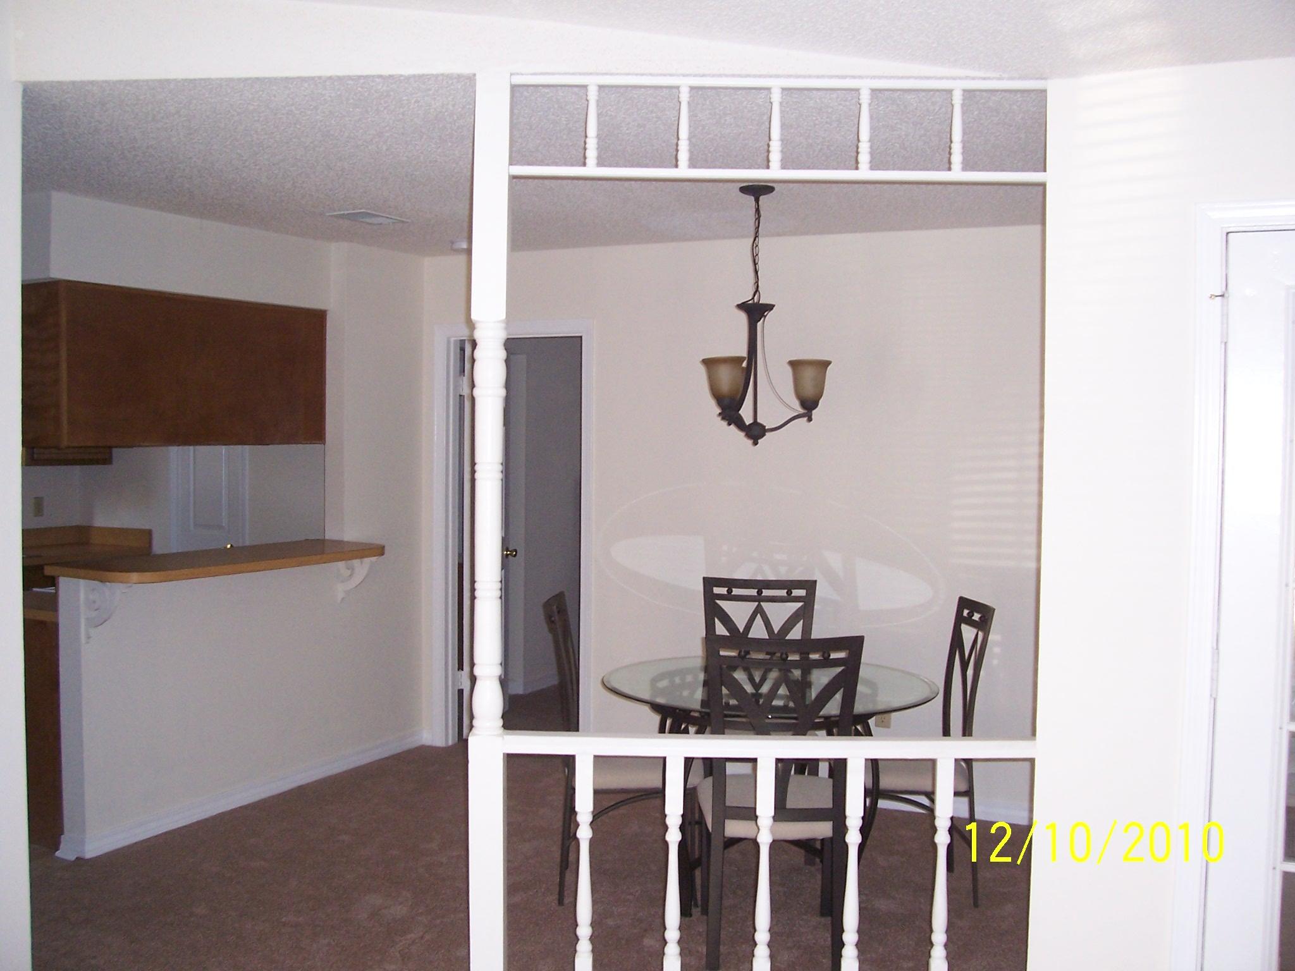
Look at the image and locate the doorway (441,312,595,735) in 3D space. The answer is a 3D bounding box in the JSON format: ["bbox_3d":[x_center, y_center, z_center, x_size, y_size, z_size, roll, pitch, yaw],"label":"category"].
[{"bbox_3d":[-0.632,0.273,6.203,0.860,2.100,0.130,2,3,24],"label":"doorway"}]

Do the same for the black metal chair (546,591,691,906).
[{"bbox_3d":[-0.085,0.904,4.480,0.540,1.010,0.460,1,3,3],"label":"black metal chair"}]

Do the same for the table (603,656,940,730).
[{"bbox_3d":[0.411,1.048,4.394,1.110,0.740,1.110,1,3,0],"label":"table"}]

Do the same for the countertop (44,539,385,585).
[{"bbox_3d":[-1.725,0.306,5.263,0.500,0.040,1.370,2,3,28],"label":"countertop"}]

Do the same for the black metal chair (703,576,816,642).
[{"bbox_3d":[0.425,0.890,4.890,0.460,1.010,0.540,1,3,6],"label":"black metal chair"}]

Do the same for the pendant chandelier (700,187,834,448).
[{"bbox_3d":[0.402,-0.580,4.410,0.460,0.890,0.470,1,3,0],"label":"pendant chandelier"}]

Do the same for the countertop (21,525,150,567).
[{"bbox_3d":[-3.339,0.329,6.529,0.570,0.140,1.400,2,3,28],"label":"countertop"}]

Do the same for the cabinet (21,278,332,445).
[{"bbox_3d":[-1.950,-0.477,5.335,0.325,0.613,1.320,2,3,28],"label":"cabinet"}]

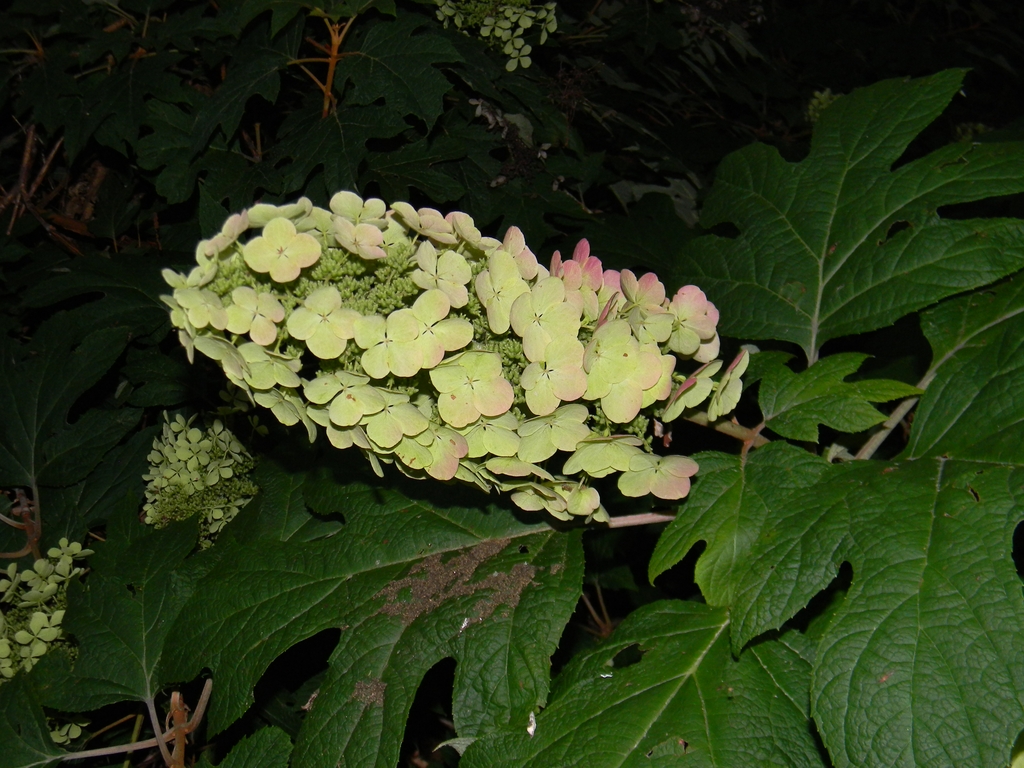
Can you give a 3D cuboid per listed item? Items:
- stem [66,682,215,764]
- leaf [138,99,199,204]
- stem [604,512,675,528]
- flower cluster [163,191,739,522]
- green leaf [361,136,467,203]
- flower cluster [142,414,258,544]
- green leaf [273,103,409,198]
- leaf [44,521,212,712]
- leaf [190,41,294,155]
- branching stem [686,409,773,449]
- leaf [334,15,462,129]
[{"bbox_3d":[-0.265,0.240,0.860,0.107,0.055,0.045,0,30,0],"label":"stem"},{"bbox_3d":[-0.386,-0.265,1.380,0.090,0.030,0.110,-12,59,-1],"label":"leaf"},{"bbox_3d":[0.071,0.076,0.680,0.039,0.008,0.010,0,30,0],"label":"stem"},{"bbox_3d":[-0.030,-0.016,0.600,0.275,0.130,0.125,15,0,0],"label":"flower cluster"},{"bbox_3d":[-0.109,-0.237,1.340,0.115,0.030,0.095,7,41,-1],"label":"green leaf"},{"bbox_3d":[-0.252,0.078,0.980,0.092,0.090,0.090,0,30,0],"label":"flower cluster"},{"bbox_3d":[-0.179,-0.242,1.250,0.135,0.035,0.120,-5,45,-5],"label":"green leaf"},{"bbox_3d":[-0.272,0.166,0.870,0.125,0.030,0.140,2,57,2],"label":"leaf"},{"bbox_3d":[-0.294,-0.312,1.320,0.100,0.035,0.125,31,76,35],"label":"leaf"},{"bbox_3d":[0.110,0.023,0.620,0.046,0.012,0.012,26,24,7],"label":"branching stem"},{"bbox_3d":[-0.120,-0.330,1.280,0.125,0.035,0.115,38,58,15],"label":"leaf"}]

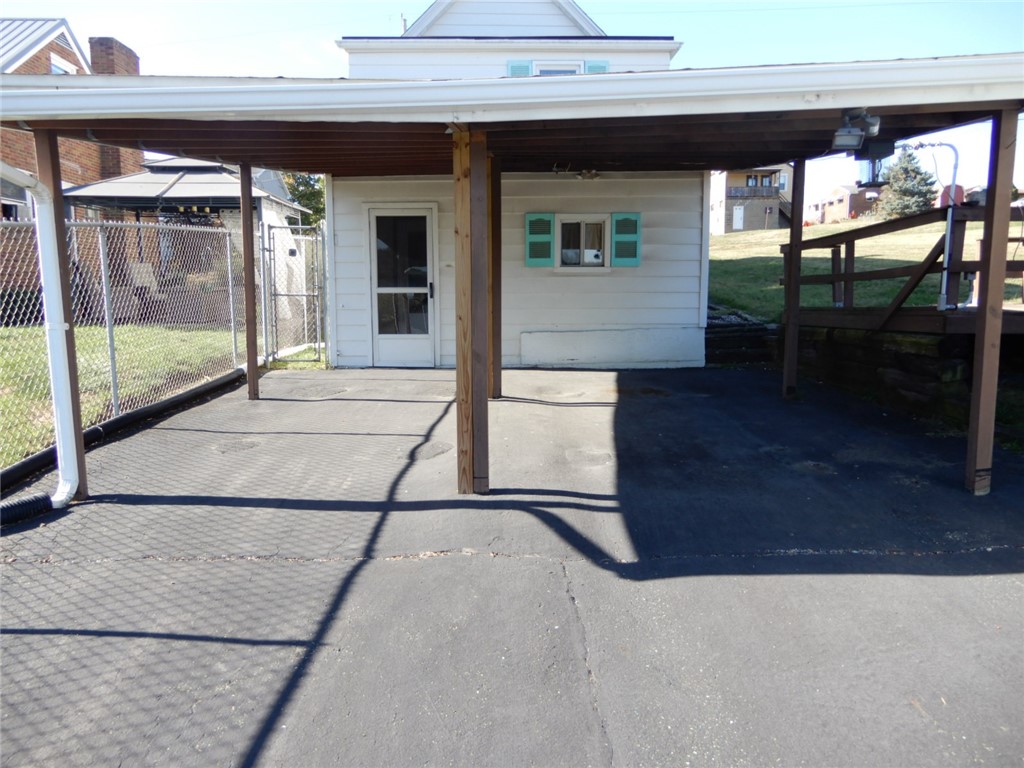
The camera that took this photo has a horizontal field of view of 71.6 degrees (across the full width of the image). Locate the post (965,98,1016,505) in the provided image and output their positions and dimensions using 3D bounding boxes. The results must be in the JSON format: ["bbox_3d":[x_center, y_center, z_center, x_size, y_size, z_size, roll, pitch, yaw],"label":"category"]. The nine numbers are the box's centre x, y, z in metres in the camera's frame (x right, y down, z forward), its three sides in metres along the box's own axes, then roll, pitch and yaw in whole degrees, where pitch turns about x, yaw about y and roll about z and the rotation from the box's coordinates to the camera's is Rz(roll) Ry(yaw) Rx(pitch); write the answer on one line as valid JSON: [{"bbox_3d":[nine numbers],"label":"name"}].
[{"bbox_3d":[2.729,-0.426,4.055,0.090,2.165,0.090,0,7,1],"label":"post"}]

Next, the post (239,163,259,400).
[{"bbox_3d":[-2.626,-0.995,7.106,0.090,2.337,0.090,0,7,1],"label":"post"}]

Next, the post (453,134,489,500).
[{"bbox_3d":[-0.228,-0.377,4.139,0.179,2.094,0.090,0,7,1],"label":"post"}]

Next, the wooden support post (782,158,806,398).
[{"bbox_3d":[2.776,-1.010,7.003,0.090,2.302,0.090,0,7,1],"label":"wooden support post"}]

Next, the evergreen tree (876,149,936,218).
[{"bbox_3d":[25.035,-12.581,45.000,3.400,4.500,3.400,0,7,1],"label":"evergreen tree"}]

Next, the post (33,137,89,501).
[{"bbox_3d":[-2.671,-0.388,4.203,0.090,2.140,0.090,0,7,1],"label":"post"}]

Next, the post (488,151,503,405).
[{"bbox_3d":[-0.187,-1.022,7.053,0.160,2.364,0.090,0,7,1],"label":"post"}]

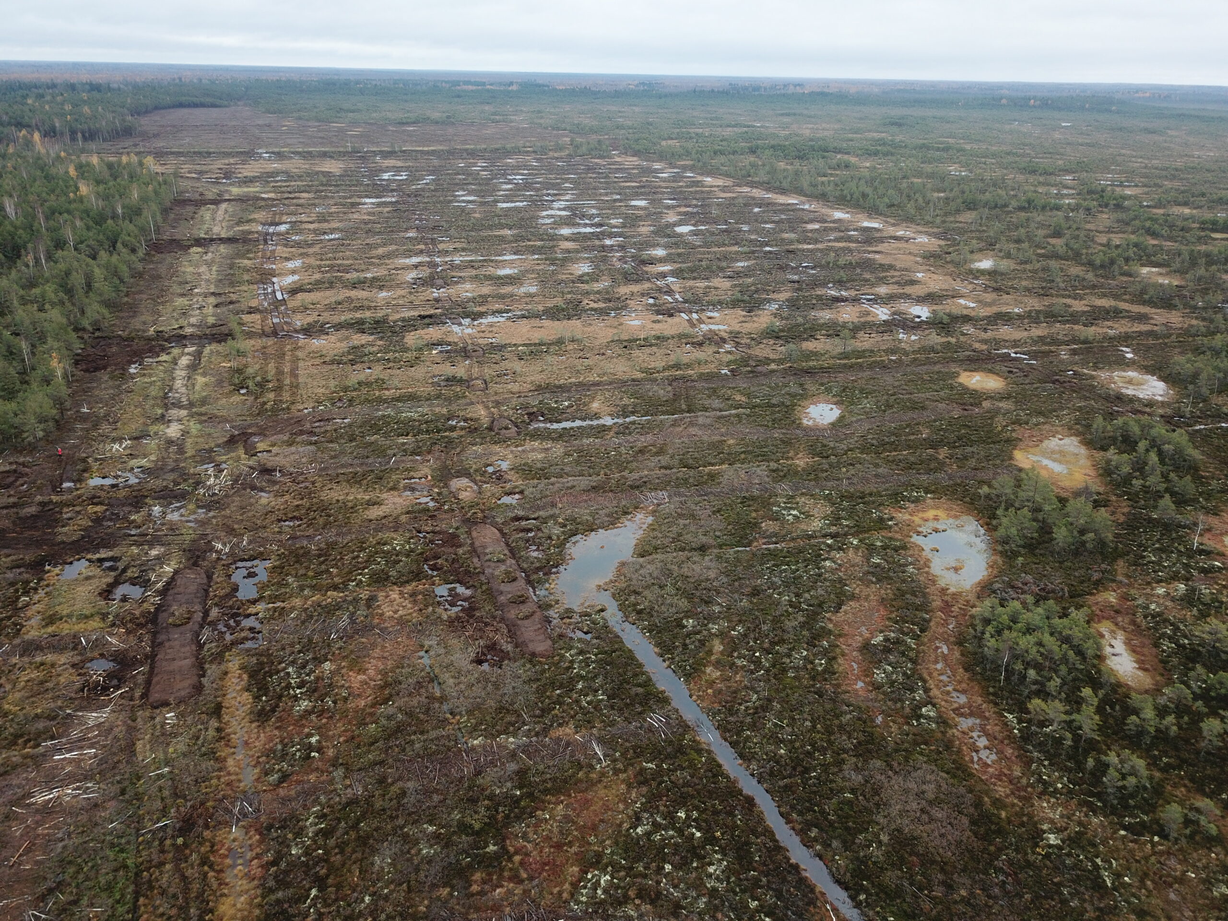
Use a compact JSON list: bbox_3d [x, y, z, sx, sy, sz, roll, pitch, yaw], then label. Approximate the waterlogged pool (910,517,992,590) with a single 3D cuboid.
[{"bbox_3d":[33.932,8.941,91.202,8.000,0.300,15.800,3,23,6],"label":"waterlogged pool"}]

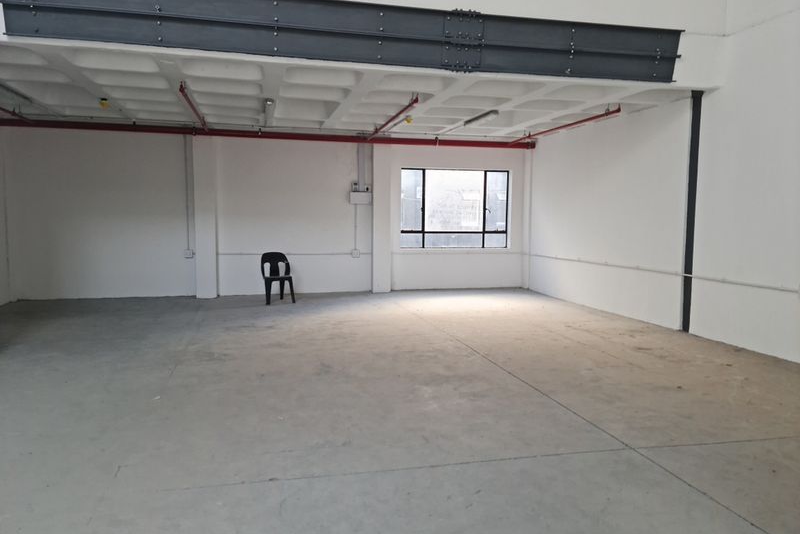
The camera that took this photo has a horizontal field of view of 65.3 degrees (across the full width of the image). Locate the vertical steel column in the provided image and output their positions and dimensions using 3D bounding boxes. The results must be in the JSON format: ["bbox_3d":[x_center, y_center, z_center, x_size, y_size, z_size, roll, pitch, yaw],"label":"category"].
[{"bbox_3d":[3.800,-0.701,8.066,0.140,3.103,0.160,0,5,-13],"label":"vertical steel column"}]

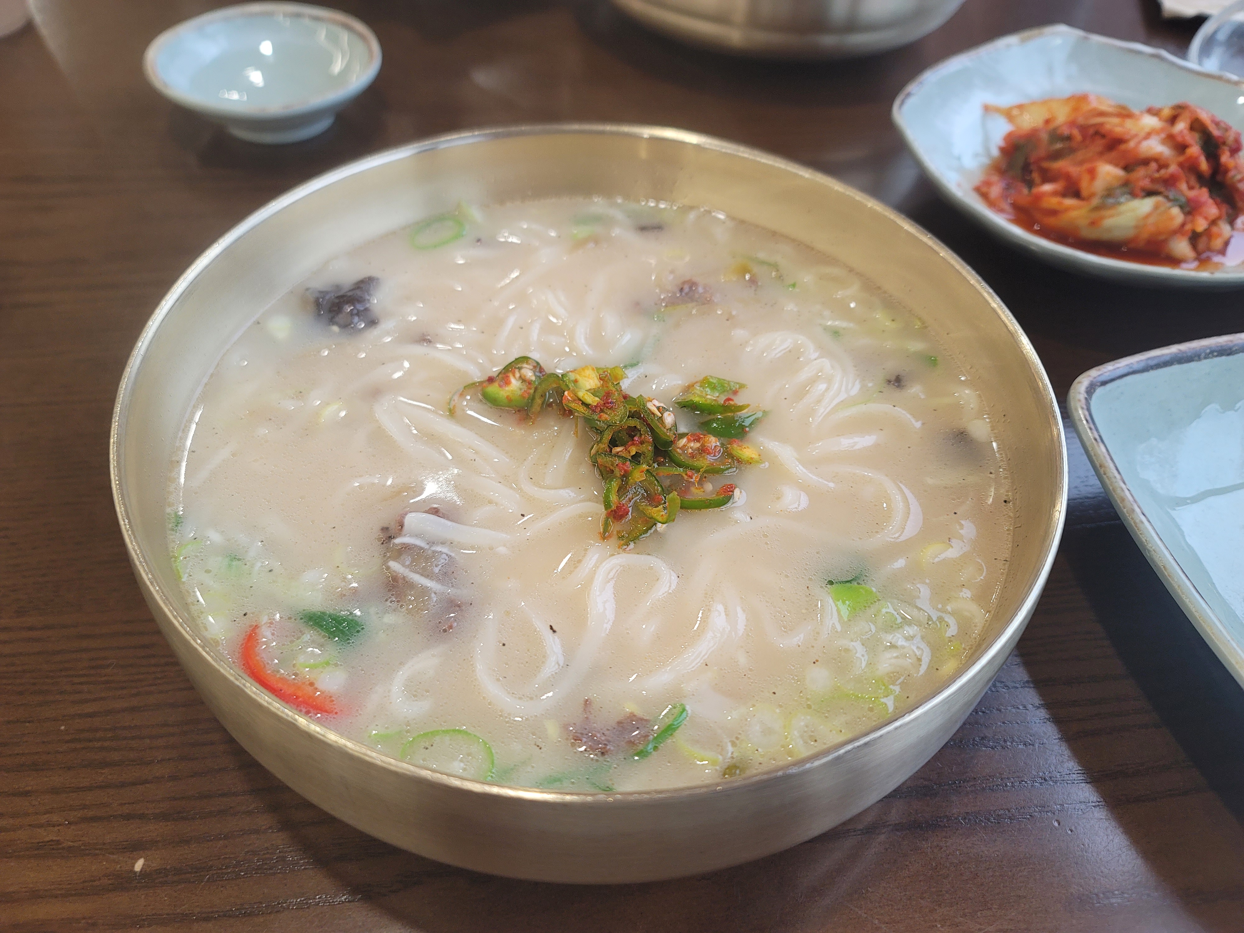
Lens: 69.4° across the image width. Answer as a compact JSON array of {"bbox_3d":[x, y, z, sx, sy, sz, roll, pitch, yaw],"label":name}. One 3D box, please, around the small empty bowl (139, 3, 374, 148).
[{"bbox_3d":[-0.150,-0.163,0.386,0.094,0.027,0.094,3,50,-3],"label":"small empty bowl"}]

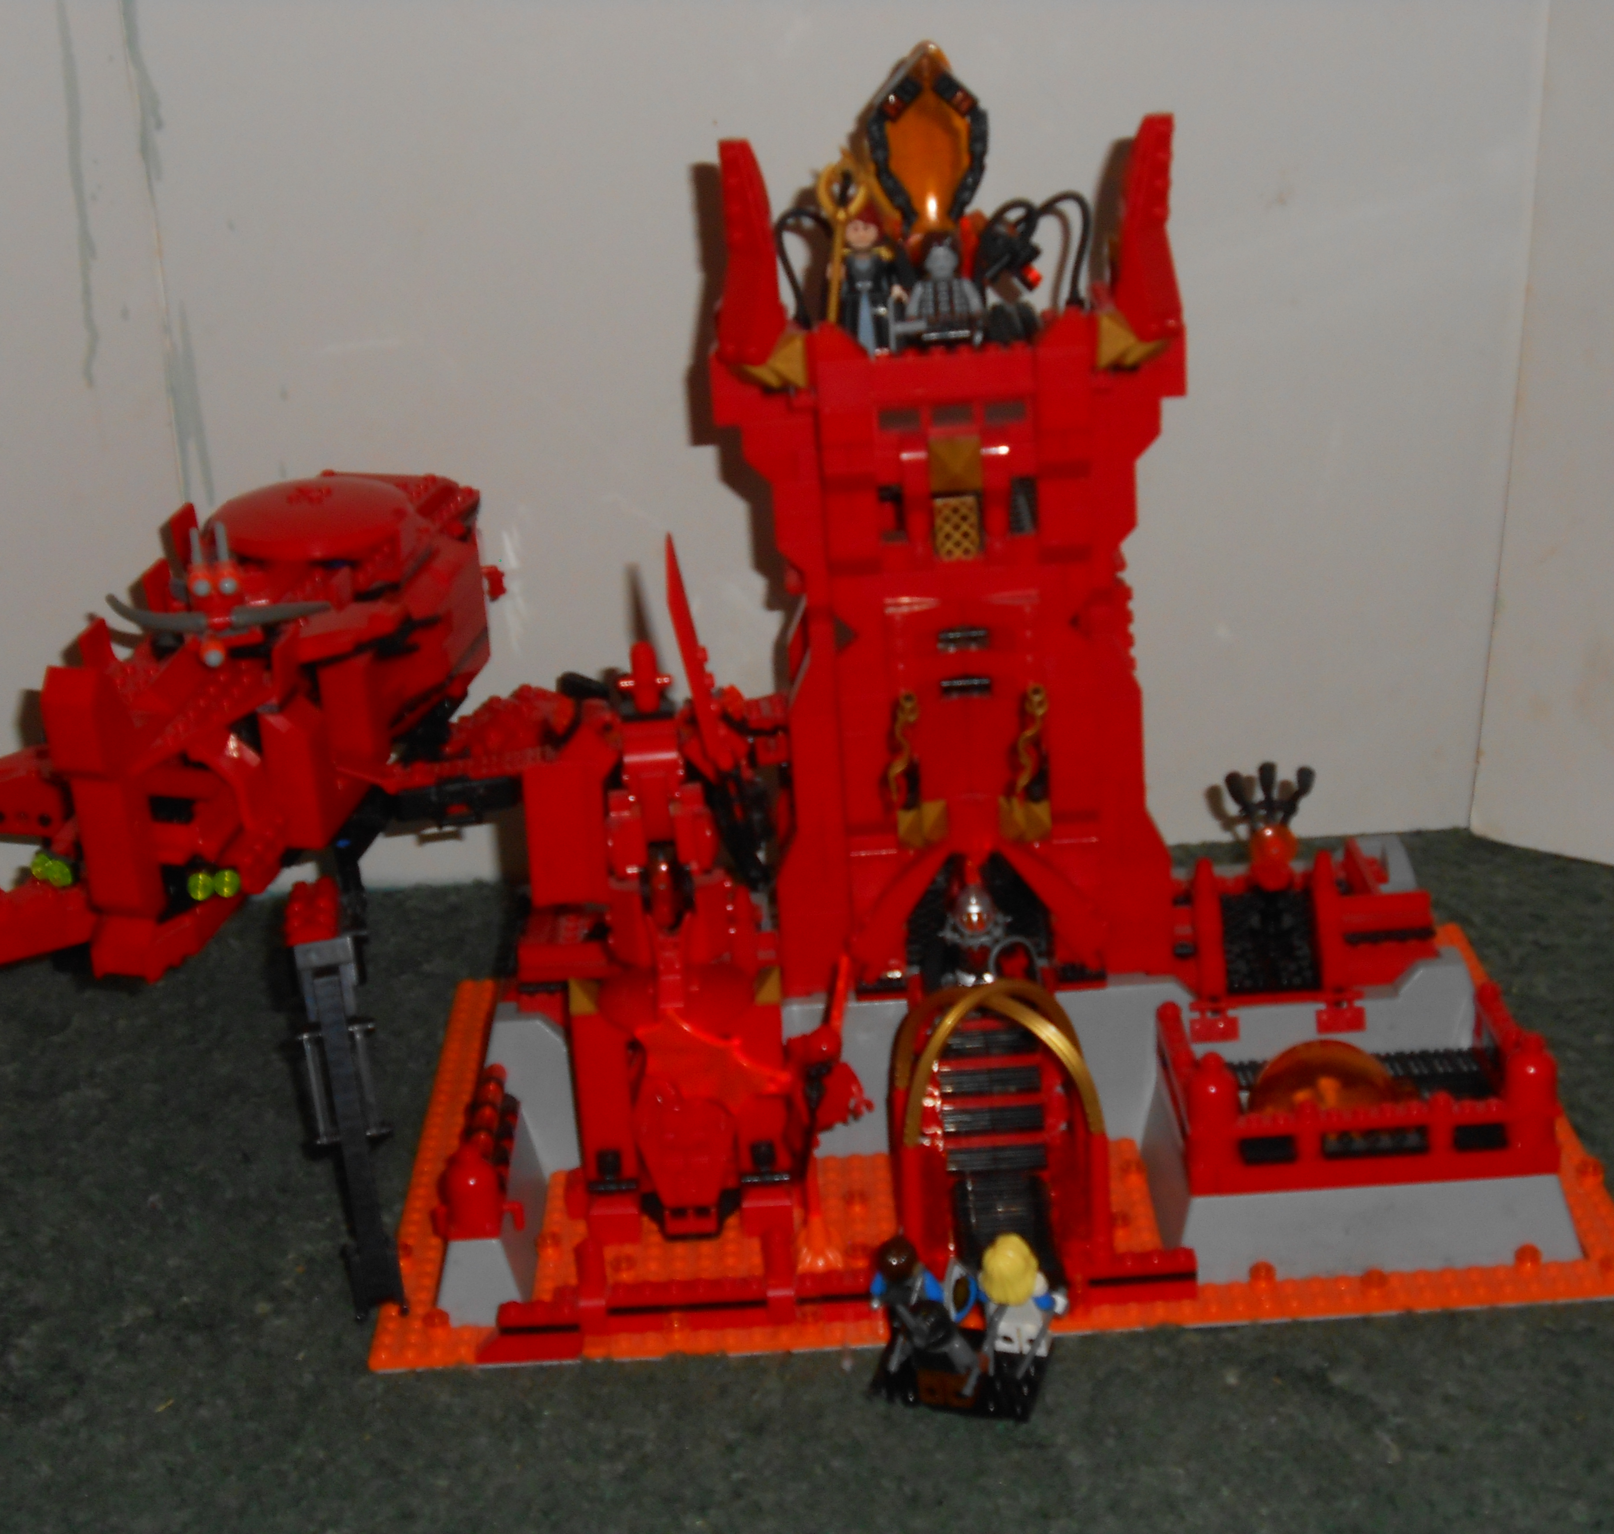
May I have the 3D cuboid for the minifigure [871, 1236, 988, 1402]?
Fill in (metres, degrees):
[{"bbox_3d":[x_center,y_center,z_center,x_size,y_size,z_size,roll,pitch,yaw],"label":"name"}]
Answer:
[{"bbox_3d":[0.034,0.158,0.959,0.032,0.045,0.022,3,22,16],"label":"minifigure"}]

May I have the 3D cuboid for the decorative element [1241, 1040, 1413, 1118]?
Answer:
[{"bbox_3d":[0.163,0.100,1.036,0.052,0.034,0.032,-3,21,0],"label":"decorative element"}]

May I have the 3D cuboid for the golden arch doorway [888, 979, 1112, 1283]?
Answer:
[{"bbox_3d":[0.059,0.106,1.026,0.067,0.092,0.054,-3,21,0],"label":"golden arch doorway"}]

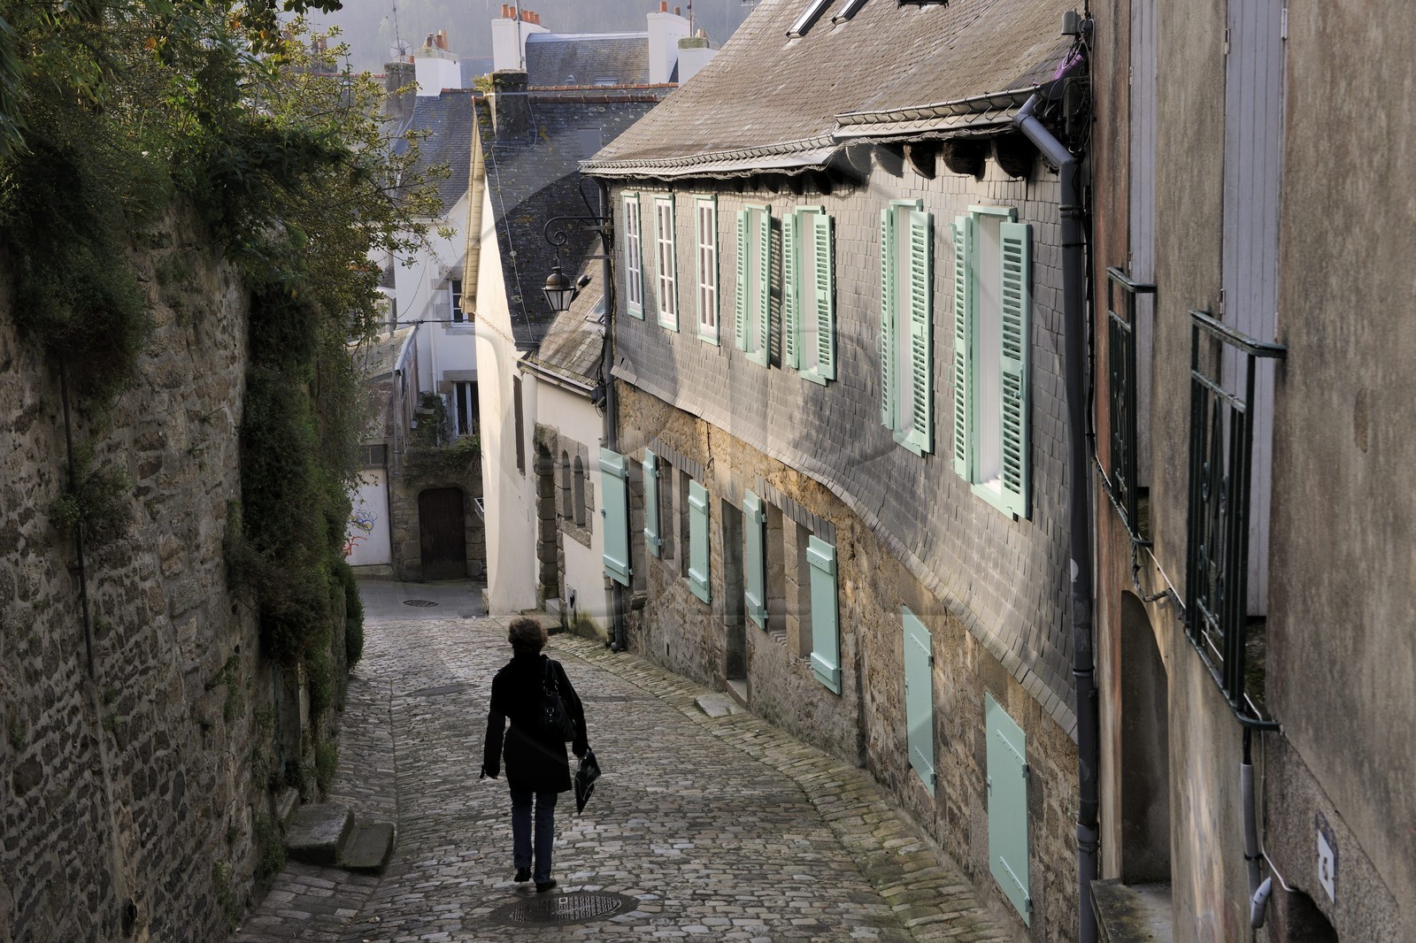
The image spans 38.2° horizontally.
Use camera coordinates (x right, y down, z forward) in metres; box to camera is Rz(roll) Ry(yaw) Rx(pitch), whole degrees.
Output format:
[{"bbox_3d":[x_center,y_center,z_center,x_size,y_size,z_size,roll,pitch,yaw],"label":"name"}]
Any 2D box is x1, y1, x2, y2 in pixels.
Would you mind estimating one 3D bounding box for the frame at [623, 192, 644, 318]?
[{"bbox_3d":[-1.029,-2.979,28.253,0.080,1.720,1.150,-3,8,-11],"label":"frame"}]

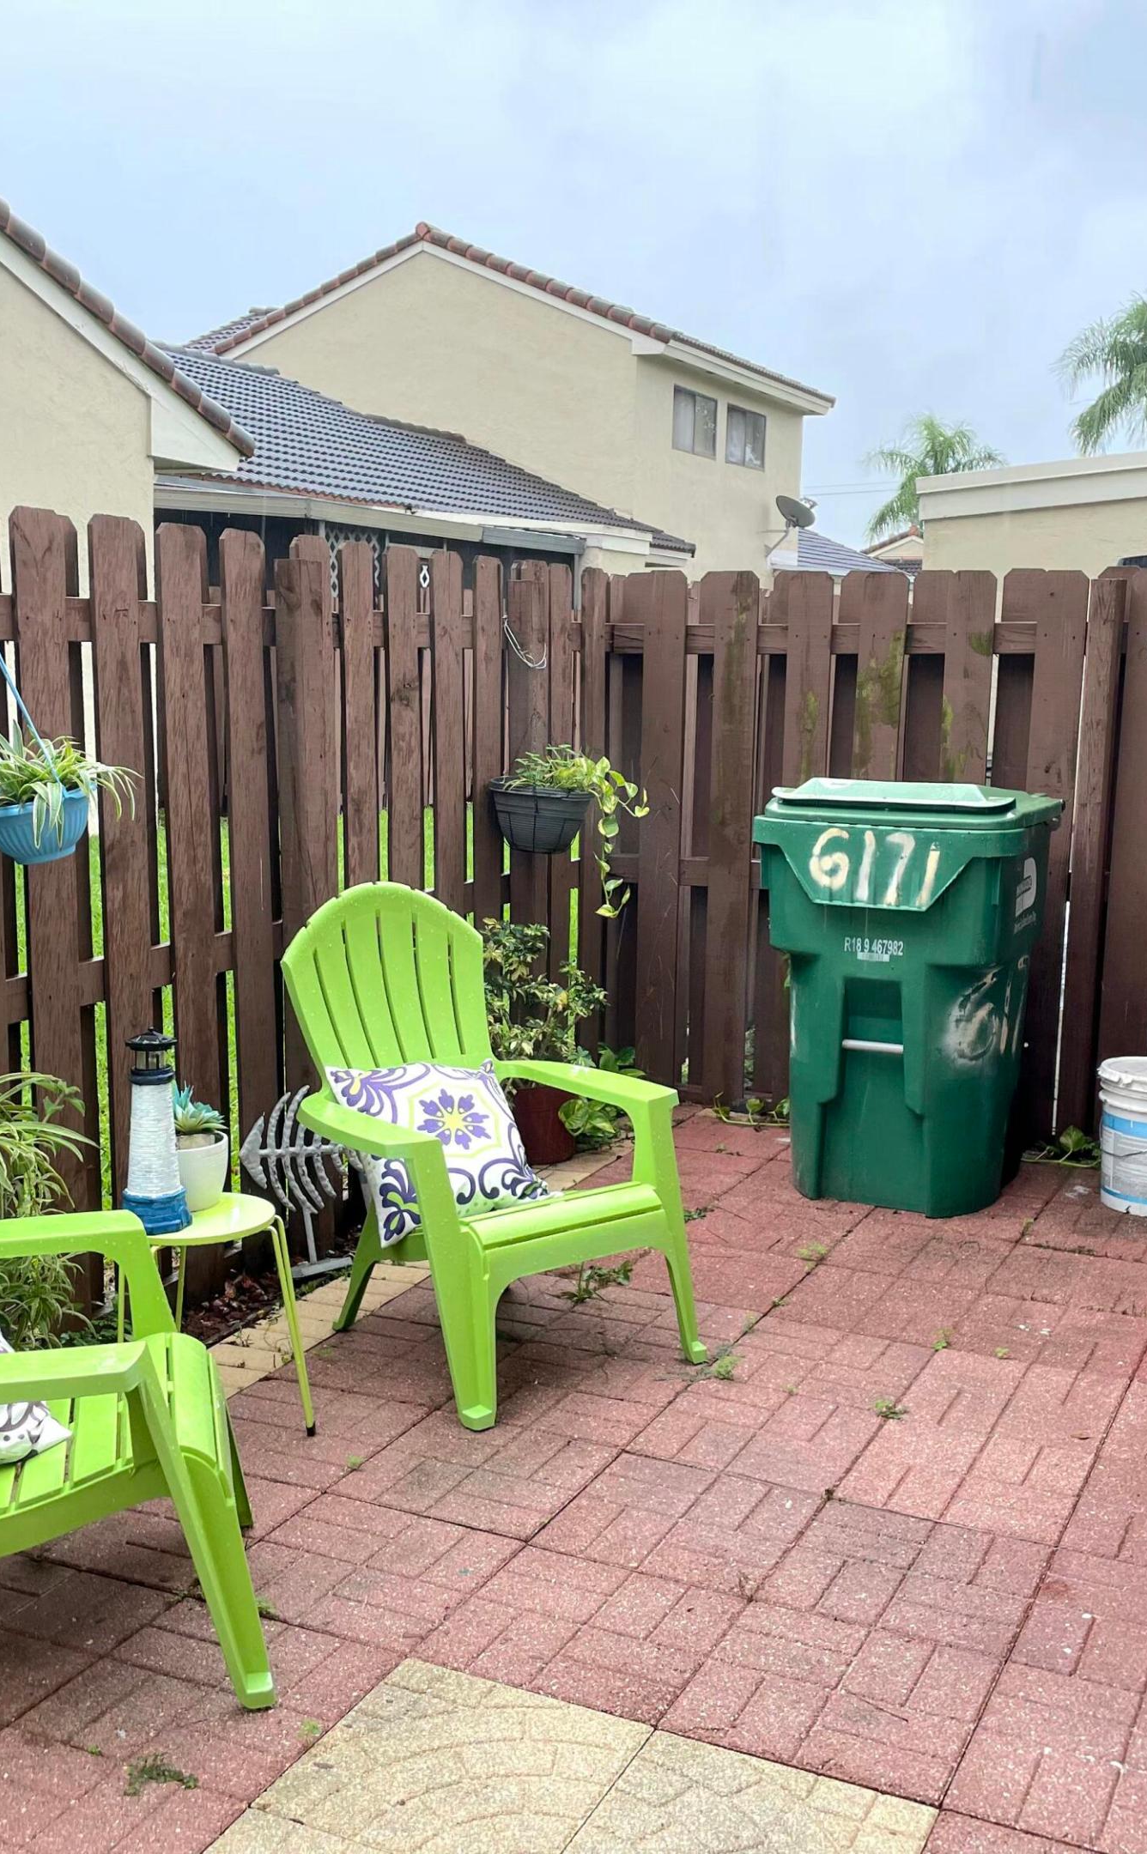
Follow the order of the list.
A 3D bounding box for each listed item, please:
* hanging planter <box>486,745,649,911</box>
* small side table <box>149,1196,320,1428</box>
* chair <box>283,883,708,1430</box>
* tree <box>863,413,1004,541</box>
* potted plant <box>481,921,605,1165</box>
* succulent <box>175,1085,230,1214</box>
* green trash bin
[{"bbox_3d":[-0.014,-0.281,5.252,0.384,0.460,0.364,5,10,25],"label":"hanging planter"},{"bbox_3d":[-0.703,0.762,3.524,0.370,0.450,0.370,1,9,0],"label":"small side table"},{"bbox_3d":[-0.210,0.428,4.031,0.752,0.978,0.864,-6,11,-37],"label":"chair"},{"bbox_3d":[10.849,-11.253,56.933,4.500,8.680,4.500,5,9,25],"label":"tree"},{"bbox_3d":[-0.089,0.329,5.533,0.410,0.728,0.410,1,9,0],"label":"potted plant"},{"bbox_3d":[-0.734,0.412,3.535,0.155,0.237,0.155,5,9,25],"label":"succulent"},{"bbox_3d":[0.998,0.158,5.273,0.727,1.151,0.858,5,10,26],"label":"green trash bin"}]

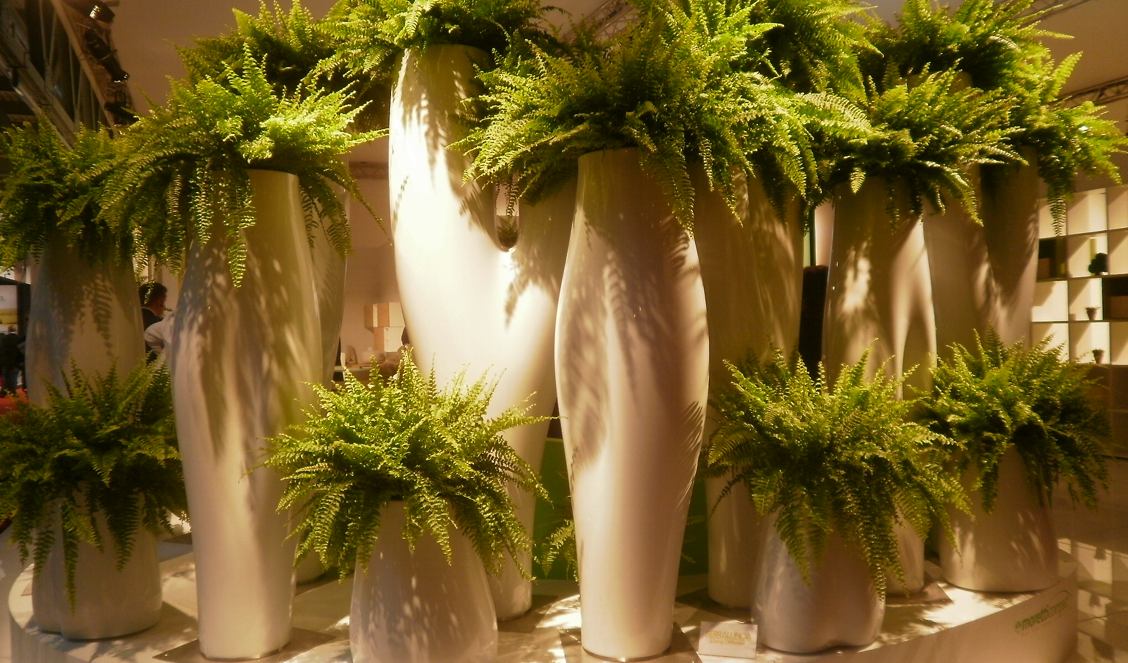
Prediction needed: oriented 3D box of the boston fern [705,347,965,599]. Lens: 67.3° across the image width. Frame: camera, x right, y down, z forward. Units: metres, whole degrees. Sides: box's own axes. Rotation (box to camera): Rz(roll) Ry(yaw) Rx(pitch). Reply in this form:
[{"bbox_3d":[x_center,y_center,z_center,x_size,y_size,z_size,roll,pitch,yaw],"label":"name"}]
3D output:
[{"bbox_3d":[0.880,0.420,2.750,0.800,0.720,0.780,0,0,18],"label":"boston fern"}]

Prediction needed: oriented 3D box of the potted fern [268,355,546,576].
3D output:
[{"bbox_3d":[-0.550,0.460,2.940,0.940,0.740,0.900,-1,0,0],"label":"potted fern"}]

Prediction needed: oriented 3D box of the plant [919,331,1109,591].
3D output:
[{"bbox_3d":[1.724,0.476,3.272,0.760,0.920,0.760,-1,0,0],"label":"plant"}]

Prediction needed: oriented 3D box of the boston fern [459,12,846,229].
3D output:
[{"bbox_3d":[0.310,-0.740,3.000,1.300,0.800,1.150,-1,0,0],"label":"boston fern"}]

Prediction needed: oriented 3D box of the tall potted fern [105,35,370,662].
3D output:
[{"bbox_3d":[-1.008,0.068,2.680,0.860,1.870,0.850,-1,0,0],"label":"tall potted fern"}]

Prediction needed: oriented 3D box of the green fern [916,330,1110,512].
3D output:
[{"bbox_3d":[1.760,0.335,3.330,0.700,0.680,0.700,0,1,28],"label":"green fern"}]

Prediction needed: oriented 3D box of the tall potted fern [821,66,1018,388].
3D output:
[{"bbox_3d":[1.480,-0.030,3.660,0.950,2.220,0.920,-1,0,0],"label":"tall potted fern"}]

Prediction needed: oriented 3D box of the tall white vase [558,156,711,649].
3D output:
[{"bbox_3d":[0.214,0.224,2.611,0.460,1.500,0.440,-1,0,0],"label":"tall white vase"}]

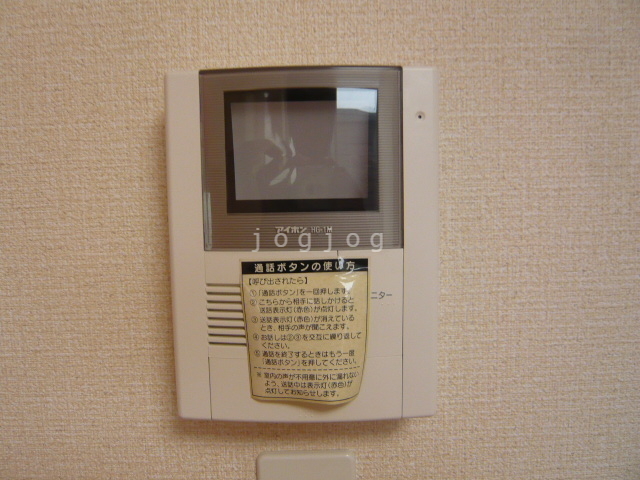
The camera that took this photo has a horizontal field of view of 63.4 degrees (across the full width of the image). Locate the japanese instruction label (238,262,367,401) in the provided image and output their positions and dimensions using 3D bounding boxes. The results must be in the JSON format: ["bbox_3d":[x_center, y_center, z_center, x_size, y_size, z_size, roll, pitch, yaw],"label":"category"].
[{"bbox_3d":[-0.009,0.055,0.315,0.076,0.088,0.009,-1,5,0],"label":"japanese instruction label"}]

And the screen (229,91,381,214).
[{"bbox_3d":[-0.011,-0.053,0.310,0.091,0.073,0.010,-1,5,0],"label":"screen"}]

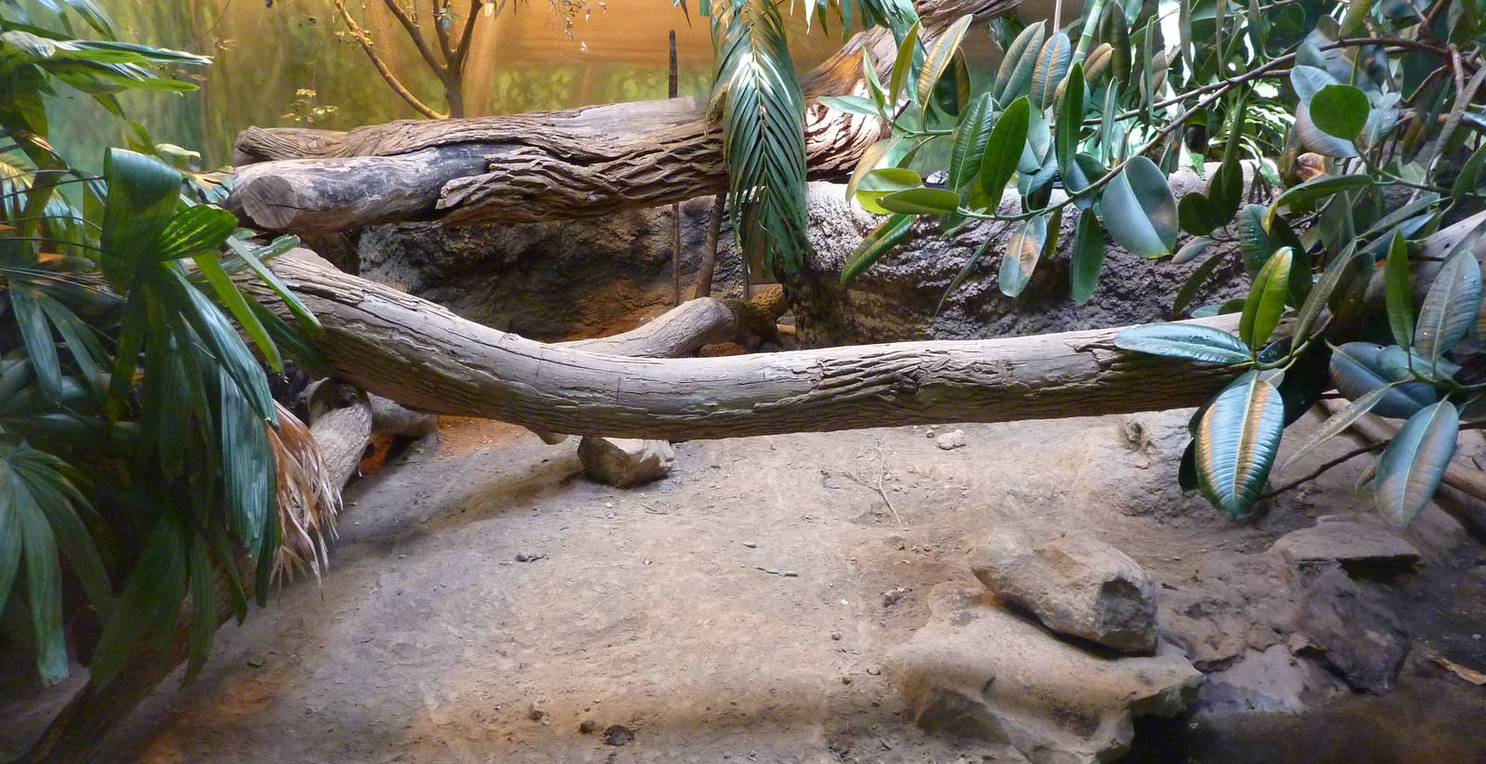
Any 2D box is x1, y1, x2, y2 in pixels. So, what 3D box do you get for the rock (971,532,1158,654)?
[{"bbox_3d":[0.509,0.323,1.707,0.276,0.145,0.184,12,23,30],"label":"rock"}]

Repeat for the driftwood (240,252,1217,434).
[{"bbox_3d":[0.126,-0.125,2.597,2.347,0.436,0.320,-3,20,-8],"label":"driftwood"}]

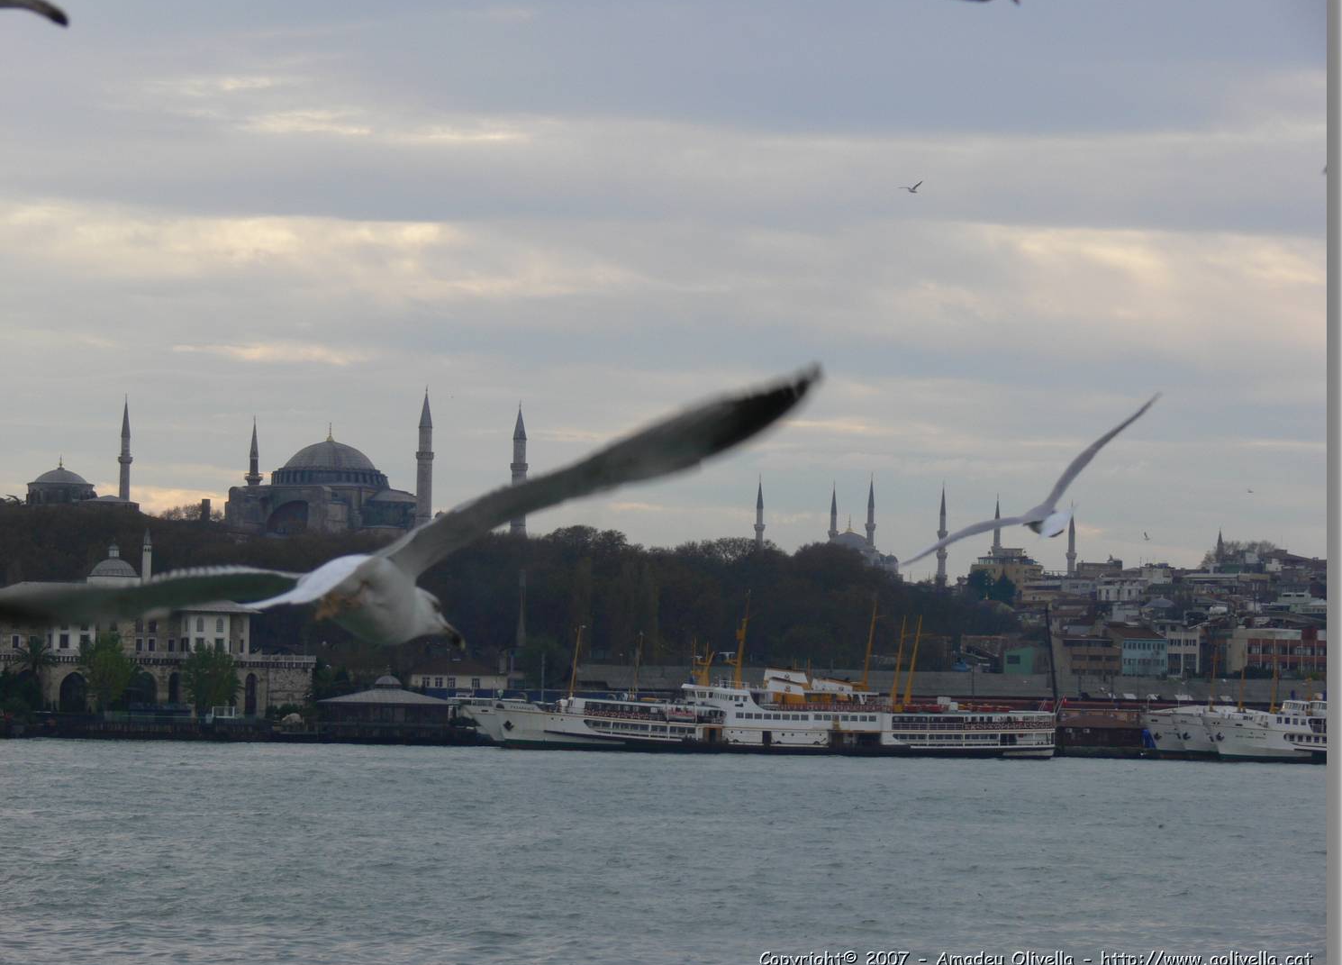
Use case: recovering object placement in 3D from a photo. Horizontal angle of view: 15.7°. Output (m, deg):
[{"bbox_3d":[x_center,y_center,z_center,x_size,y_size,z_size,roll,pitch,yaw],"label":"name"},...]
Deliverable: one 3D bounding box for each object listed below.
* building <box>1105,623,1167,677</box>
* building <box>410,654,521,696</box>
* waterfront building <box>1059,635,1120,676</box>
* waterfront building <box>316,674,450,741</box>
[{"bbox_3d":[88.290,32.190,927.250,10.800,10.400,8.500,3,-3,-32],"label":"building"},{"bbox_3d":[-32.870,31.030,773.680,16.500,7.000,10.000,2,-3,-18],"label":"building"},{"bbox_3d":[78.880,33.110,918.020,11.500,8.500,6.300,3,-3,-32],"label":"waterfront building"},{"bbox_3d":[-39.990,31.520,680.100,18.800,9.100,18.000,1,-3,-4],"label":"waterfront building"}]

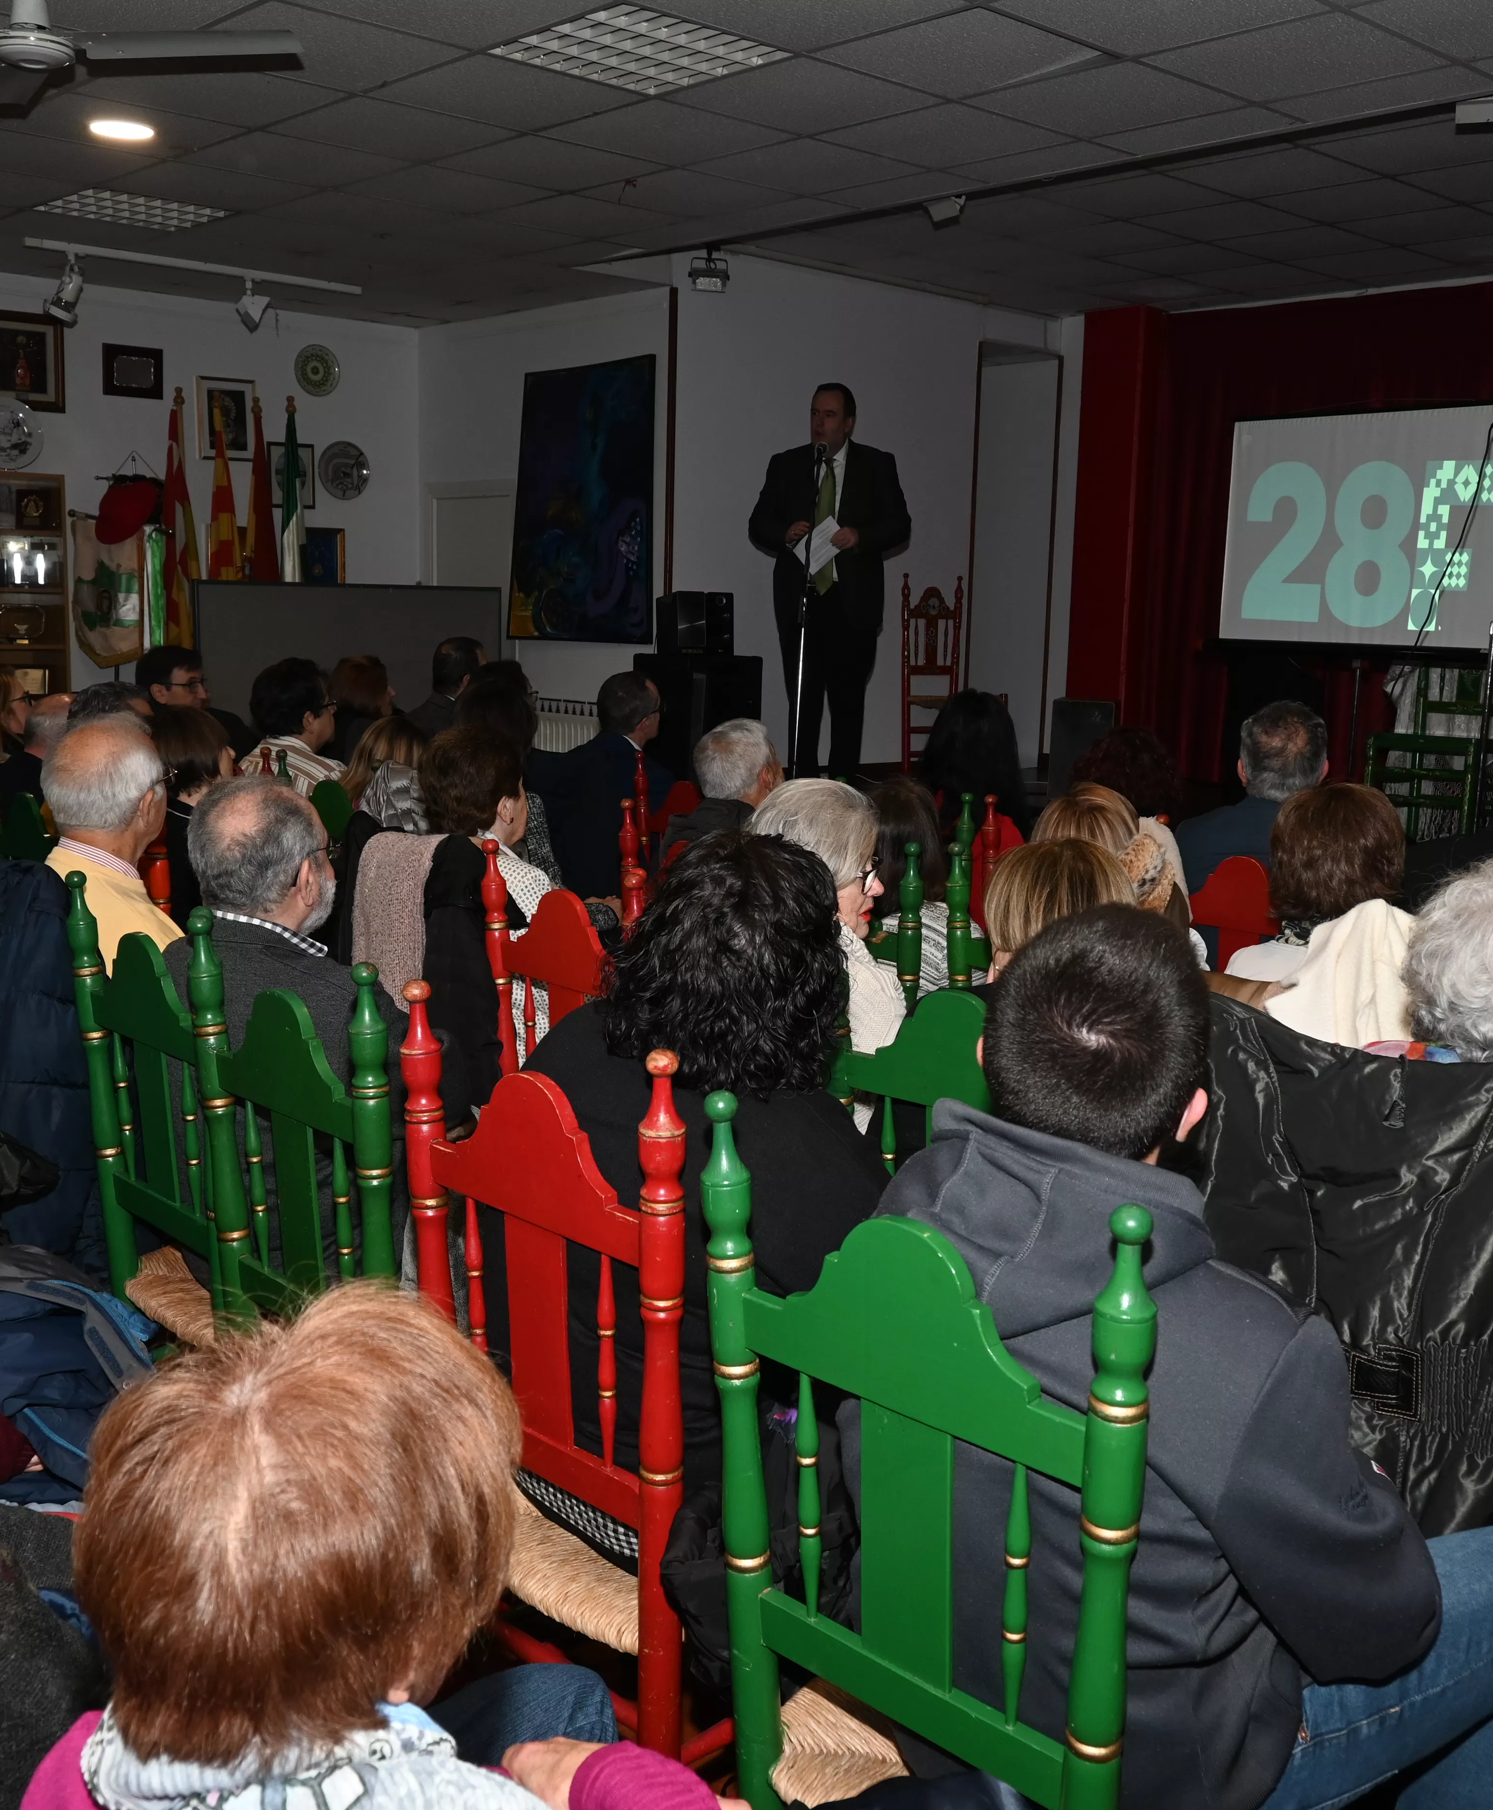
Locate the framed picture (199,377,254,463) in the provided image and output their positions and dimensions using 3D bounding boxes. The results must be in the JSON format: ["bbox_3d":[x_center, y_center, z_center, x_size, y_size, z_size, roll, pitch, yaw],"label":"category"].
[{"bbox_3d":[-2.605,-2.442,9.075,0.300,0.400,0.030,-8,13,-42],"label":"framed picture"}]

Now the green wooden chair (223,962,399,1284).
[{"bbox_3d":[-0.469,0.562,2.589,0.467,1.091,0.490,-7,13,-42],"label":"green wooden chair"}]

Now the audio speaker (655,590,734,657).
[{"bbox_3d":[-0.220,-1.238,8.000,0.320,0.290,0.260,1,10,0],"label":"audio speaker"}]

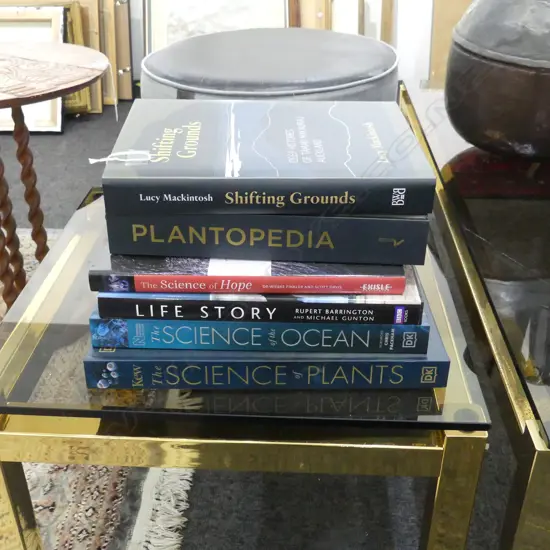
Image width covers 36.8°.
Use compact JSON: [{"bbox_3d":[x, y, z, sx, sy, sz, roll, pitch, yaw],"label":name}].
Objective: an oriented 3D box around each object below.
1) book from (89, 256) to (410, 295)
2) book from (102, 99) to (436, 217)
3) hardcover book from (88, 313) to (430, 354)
[{"bbox_3d":[-0.021,-0.045,0.766,0.256,0.018,0.213,1,29,0],"label":"book"},{"bbox_3d":[-0.006,-0.112,0.753,0.265,0.032,0.203,0,29,-1],"label":"book"},{"bbox_3d":[-0.010,-0.006,0.786,0.280,0.028,0.235,1,29,1],"label":"hardcover book"}]

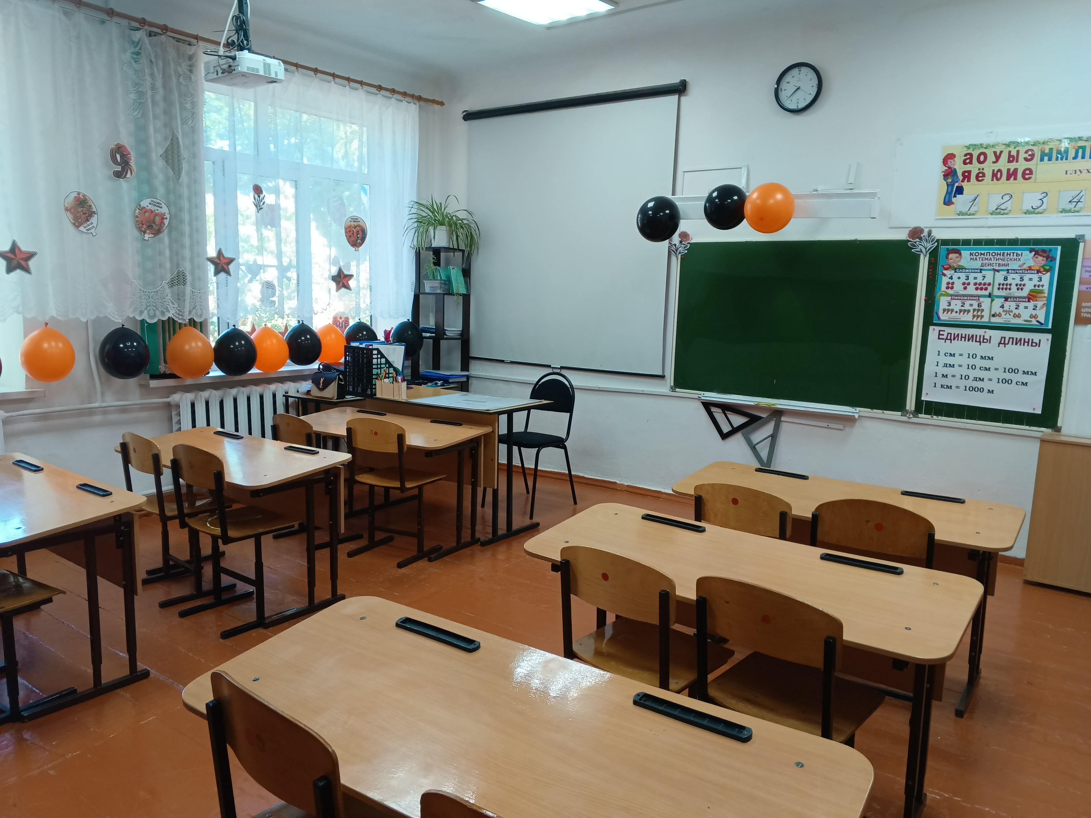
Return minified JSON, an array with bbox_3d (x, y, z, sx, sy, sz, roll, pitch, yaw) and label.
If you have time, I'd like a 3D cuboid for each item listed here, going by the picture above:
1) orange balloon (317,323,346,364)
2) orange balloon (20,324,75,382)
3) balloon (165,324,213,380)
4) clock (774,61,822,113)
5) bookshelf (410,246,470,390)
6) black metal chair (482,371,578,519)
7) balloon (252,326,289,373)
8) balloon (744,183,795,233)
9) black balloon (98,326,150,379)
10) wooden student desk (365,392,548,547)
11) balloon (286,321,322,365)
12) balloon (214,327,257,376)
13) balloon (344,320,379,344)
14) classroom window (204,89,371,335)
[{"bbox_3d":[-1.474,-0.448,5.201,0.220,0.270,0.220,7,11,35],"label":"orange balloon"},{"bbox_3d":[-2.499,-0.282,3.799,0.255,0.290,0.255,7,11,35],"label":"orange balloon"},{"bbox_3d":[-2.099,-0.335,4.466,0.258,0.305,0.258,9,12,40],"label":"balloon"},{"bbox_3d":[1.480,-1.881,4.429,0.282,0.282,0.045,7,11,33],"label":"clock"},{"bbox_3d":[-0.811,-0.398,5.970,0.325,1.715,0.290,7,11,33],"label":"bookshelf"},{"bbox_3d":[-0.108,0.217,5.016,0.470,0.875,0.530,7,11,35],"label":"black metal chair"},{"bbox_3d":[-1.800,-0.389,4.937,0.250,0.300,0.250,8,11,34],"label":"balloon"},{"bbox_3d":[1.276,-1.149,4.322,0.270,0.280,0.270,7,11,33],"label":"balloon"},{"bbox_3d":[-2.336,-0.312,4.192,0.255,0.295,0.255,9,12,40],"label":"black balloon"},{"bbox_3d":[-0.583,0.313,4.696,1.100,0.766,0.555,7,11,35],"label":"wooden student desk"},{"bbox_3d":[-1.647,-0.447,5.149,0.250,0.295,0.250,8,11,34],"label":"balloon"},{"bbox_3d":[-1.914,-0.358,4.679,0.250,0.298,0.250,9,12,40],"label":"balloon"},{"bbox_3d":[-1.351,-0.514,5.565,0.250,0.290,0.250,8,11,34],"label":"balloon"},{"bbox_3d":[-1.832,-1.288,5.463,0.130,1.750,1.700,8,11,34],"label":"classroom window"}]

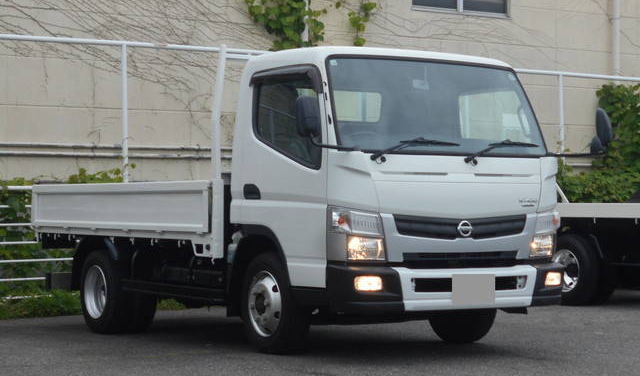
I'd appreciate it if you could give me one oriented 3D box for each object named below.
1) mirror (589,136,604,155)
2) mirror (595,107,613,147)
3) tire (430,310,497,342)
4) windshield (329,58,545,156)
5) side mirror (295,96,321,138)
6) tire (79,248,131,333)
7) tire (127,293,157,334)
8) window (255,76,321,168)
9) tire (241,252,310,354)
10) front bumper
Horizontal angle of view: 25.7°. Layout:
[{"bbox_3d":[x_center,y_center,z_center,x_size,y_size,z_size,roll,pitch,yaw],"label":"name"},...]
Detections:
[{"bbox_3d":[1.974,-0.306,10.051,0.090,0.140,0.140,-2,-3,38],"label":"mirror"},{"bbox_3d":[2.058,-0.442,10.182,0.090,0.280,0.180,0,-1,34],"label":"mirror"},{"bbox_3d":[1.080,0.830,10.739,0.205,0.720,0.720,1,-2,-33],"label":"tire"},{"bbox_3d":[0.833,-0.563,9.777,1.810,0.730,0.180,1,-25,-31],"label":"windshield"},{"bbox_3d":[-0.076,-0.446,8.882,0.180,0.270,0.090,1,-1,-13],"label":"side mirror"},{"bbox_3d":[-1.860,0.901,12.203,0.205,0.720,0.720,1,-2,-33],"label":"tire"},{"bbox_3d":[-1.671,0.904,12.325,0.205,0.720,0.720,1,-2,-33],"label":"tire"},{"bbox_3d":[-0.220,-0.454,9.743,0.060,0.660,0.930,7,-4,-31],"label":"window"},{"bbox_3d":[-0.310,0.805,9.849,0.205,0.720,0.720,1,-2,-33],"label":"tire"},{"bbox_3d":[0.951,0.673,9.555,1.960,0.340,0.310,1,-1,-31],"label":"front bumper"}]

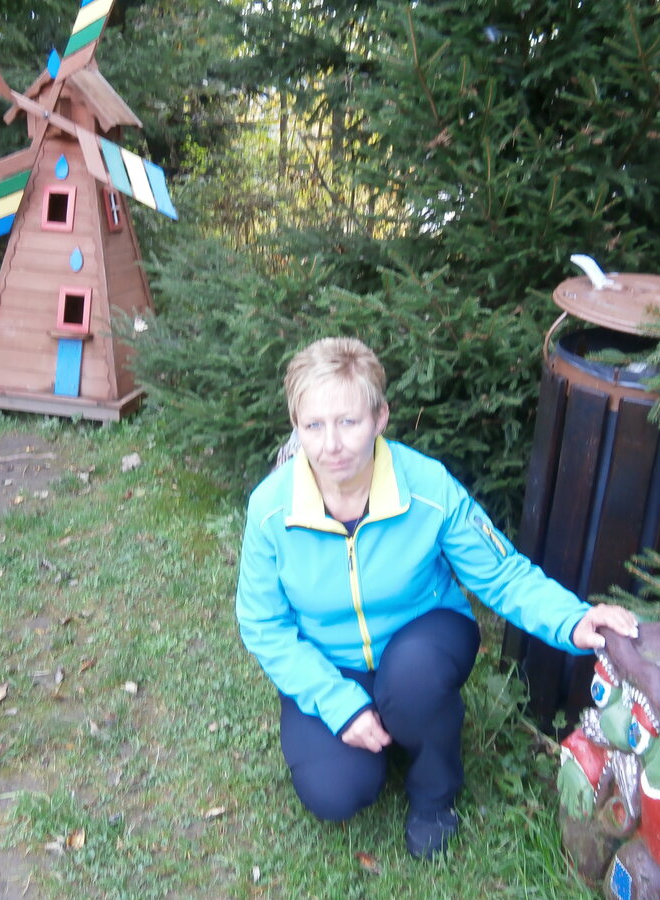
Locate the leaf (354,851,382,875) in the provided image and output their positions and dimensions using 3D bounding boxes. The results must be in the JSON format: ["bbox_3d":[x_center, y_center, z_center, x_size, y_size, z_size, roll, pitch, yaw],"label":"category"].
[{"bbox_3d":[0.073,0.778,1.700,0.037,0.020,0.062,-16,29,-38],"label":"leaf"}]

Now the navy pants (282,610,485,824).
[{"bbox_3d":[0.098,0.424,1.938,0.400,0.500,0.540,3,22,2],"label":"navy pants"}]

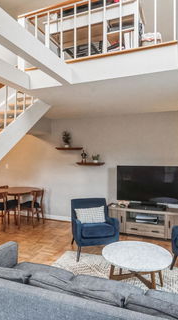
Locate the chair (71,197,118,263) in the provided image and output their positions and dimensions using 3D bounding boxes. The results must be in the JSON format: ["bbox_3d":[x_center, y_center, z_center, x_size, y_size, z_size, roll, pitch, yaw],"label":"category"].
[{"bbox_3d":[0.101,1.096,3.524,0.679,0.788,0.715,1,0,-14],"label":"chair"}]

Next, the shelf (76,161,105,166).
[{"bbox_3d":[0.039,0.105,4.891,0.694,0.058,0.182,1,0,23],"label":"shelf"}]

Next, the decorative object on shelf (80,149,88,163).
[{"bbox_3d":[-0.126,-0.061,4.948,0.124,0.299,0.102,1,0,23],"label":"decorative object on shelf"}]

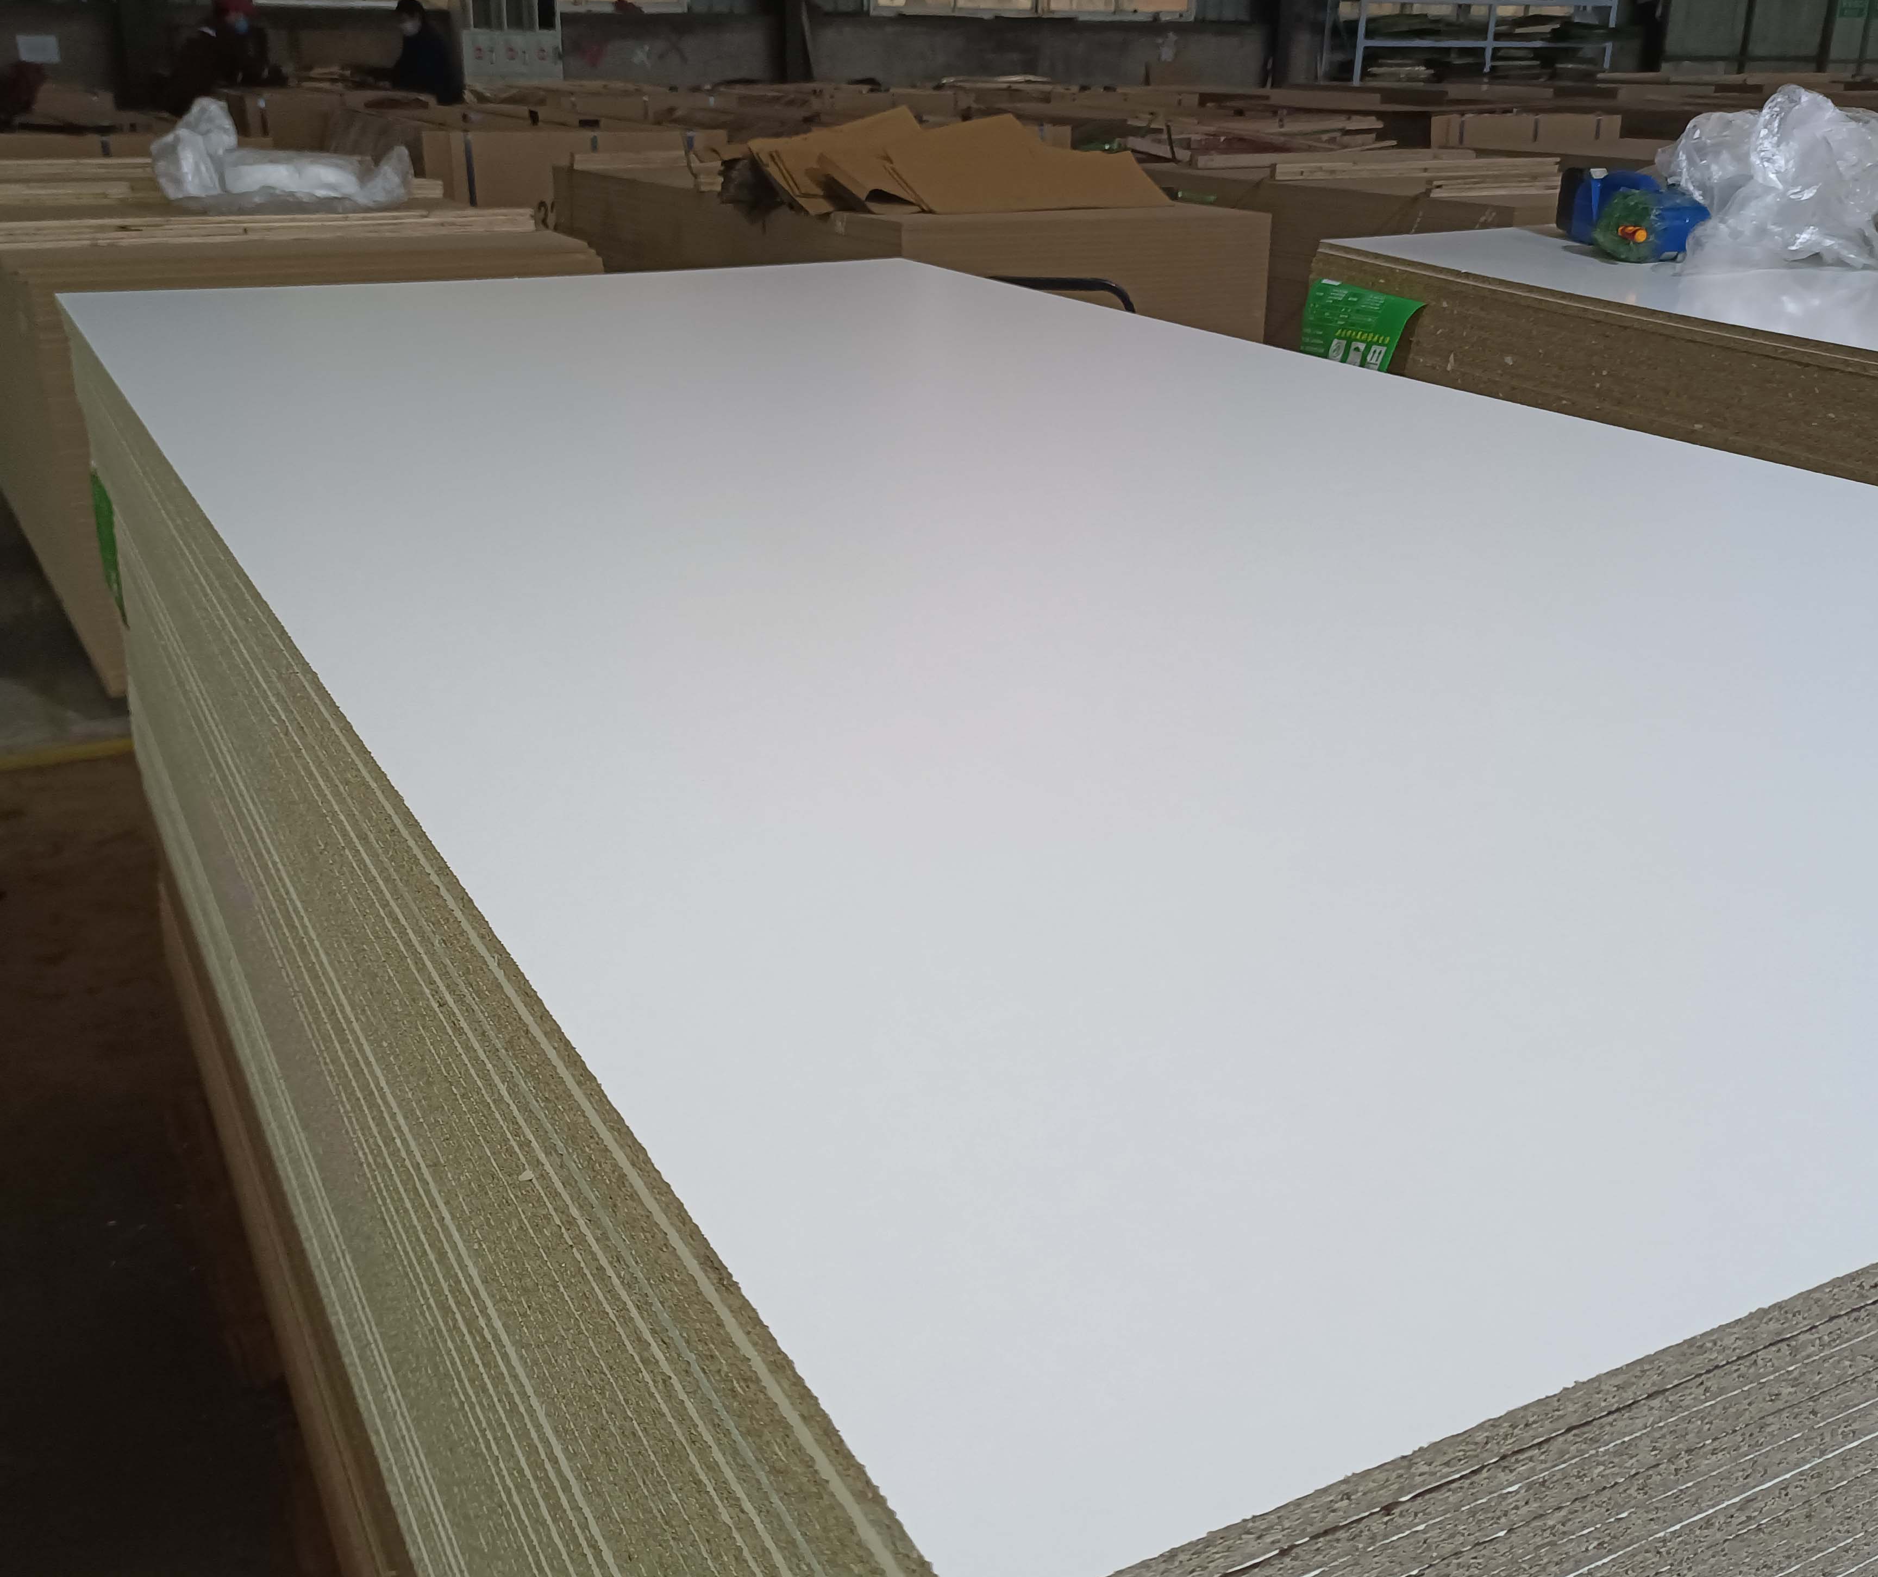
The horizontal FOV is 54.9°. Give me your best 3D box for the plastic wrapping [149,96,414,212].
[{"bbox_3d":[-1.768,-1.718,4.885,0.660,0.275,0.400,-10,25,-26],"label":"plastic wrapping"}]

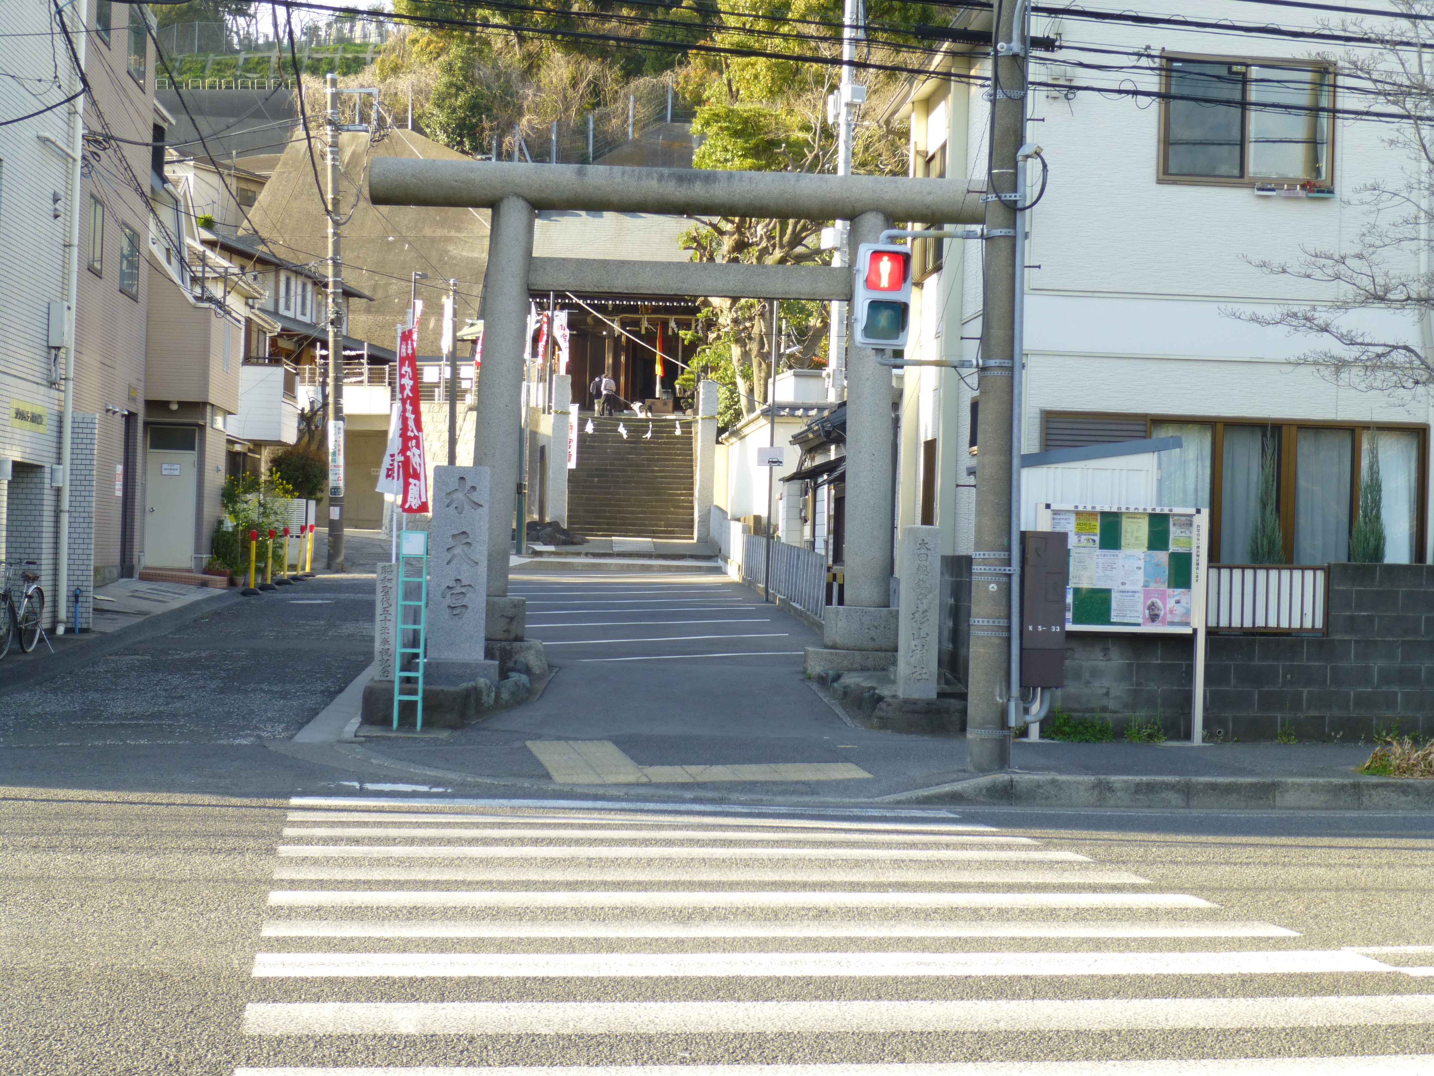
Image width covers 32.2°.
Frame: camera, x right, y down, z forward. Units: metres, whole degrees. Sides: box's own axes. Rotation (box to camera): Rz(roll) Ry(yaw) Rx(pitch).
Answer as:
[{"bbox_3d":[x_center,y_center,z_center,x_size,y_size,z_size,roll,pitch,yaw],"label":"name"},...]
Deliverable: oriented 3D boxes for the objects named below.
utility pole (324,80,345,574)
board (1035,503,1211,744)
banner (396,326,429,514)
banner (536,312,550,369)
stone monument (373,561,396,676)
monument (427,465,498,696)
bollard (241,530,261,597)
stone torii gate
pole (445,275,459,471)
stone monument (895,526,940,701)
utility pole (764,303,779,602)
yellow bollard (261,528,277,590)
[{"bbox_3d":[-7.573,-4.269,49.200,0.320,9.800,0.320,0,-1,0],"label":"utility pole"},{"bbox_3d":[3.238,0.691,19.900,1.380,1.900,0.100,2,-1,-9],"label":"board"},{"bbox_3d":[-2.545,-0.984,20.800,0.280,1.570,0.200,2,-1,-5],"label":"banner"},{"bbox_3d":[-5.187,-5.887,74.000,0.400,1.680,0.300,2,-1,-5],"label":"banner"},{"bbox_3d":[-2.482,0.626,18.650,0.145,0.870,0.140,2,-1,-2],"label":"stone monument"},{"bbox_3d":[-1.946,0.290,18.650,0.620,1.670,0.400,2,-1,-4],"label":"monument"},{"bbox_3d":[-7.355,0.372,39.300,0.300,1.000,0.300,2,-1,0],"label":"bollard"},{"bbox_3d":[-0.245,-1.058,20.500,5.330,4.020,0.650,2,-1,-2],"label":"stone torii gate"},{"bbox_3d":[-5.059,-2.087,47.500,0.150,5.750,0.150,1,-1,0],"label":"pole"},{"bbox_3d":[1.554,0.573,19.100,0.265,1.320,0.250,2,-1,-3],"label":"stone monument"},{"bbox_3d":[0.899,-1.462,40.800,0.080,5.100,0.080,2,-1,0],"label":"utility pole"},{"bbox_3d":[-6.663,0.325,37.000,0.270,0.890,0.270,2,-1,0],"label":"yellow bollard"}]

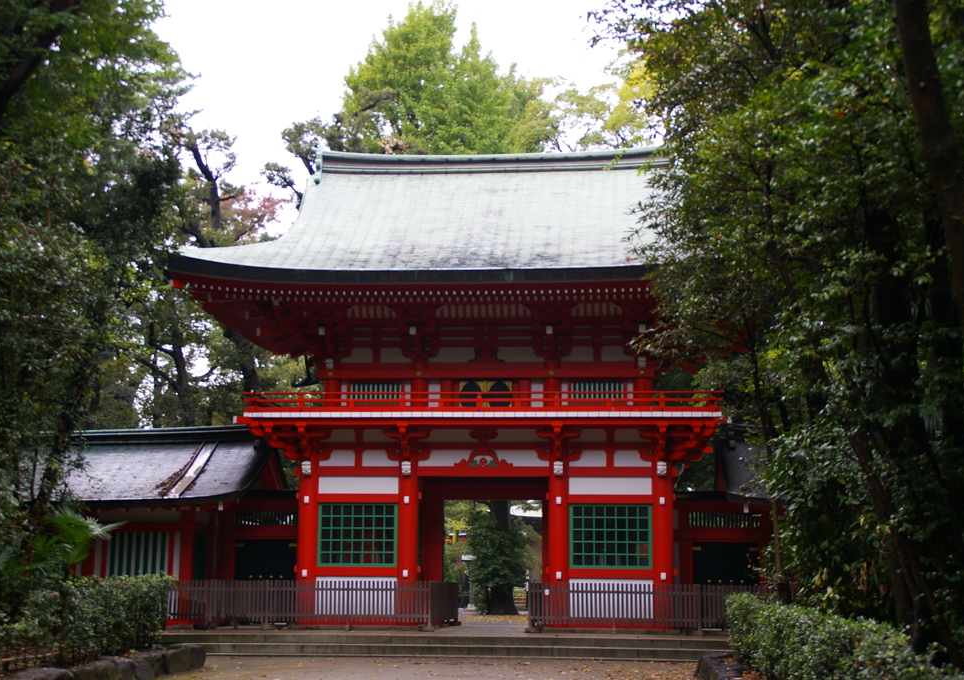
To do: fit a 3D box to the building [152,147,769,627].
[{"bbox_3d":[0.279,0.944,35.576,13.988,12.415,9.728,-1,-10,6],"label":"building"}]

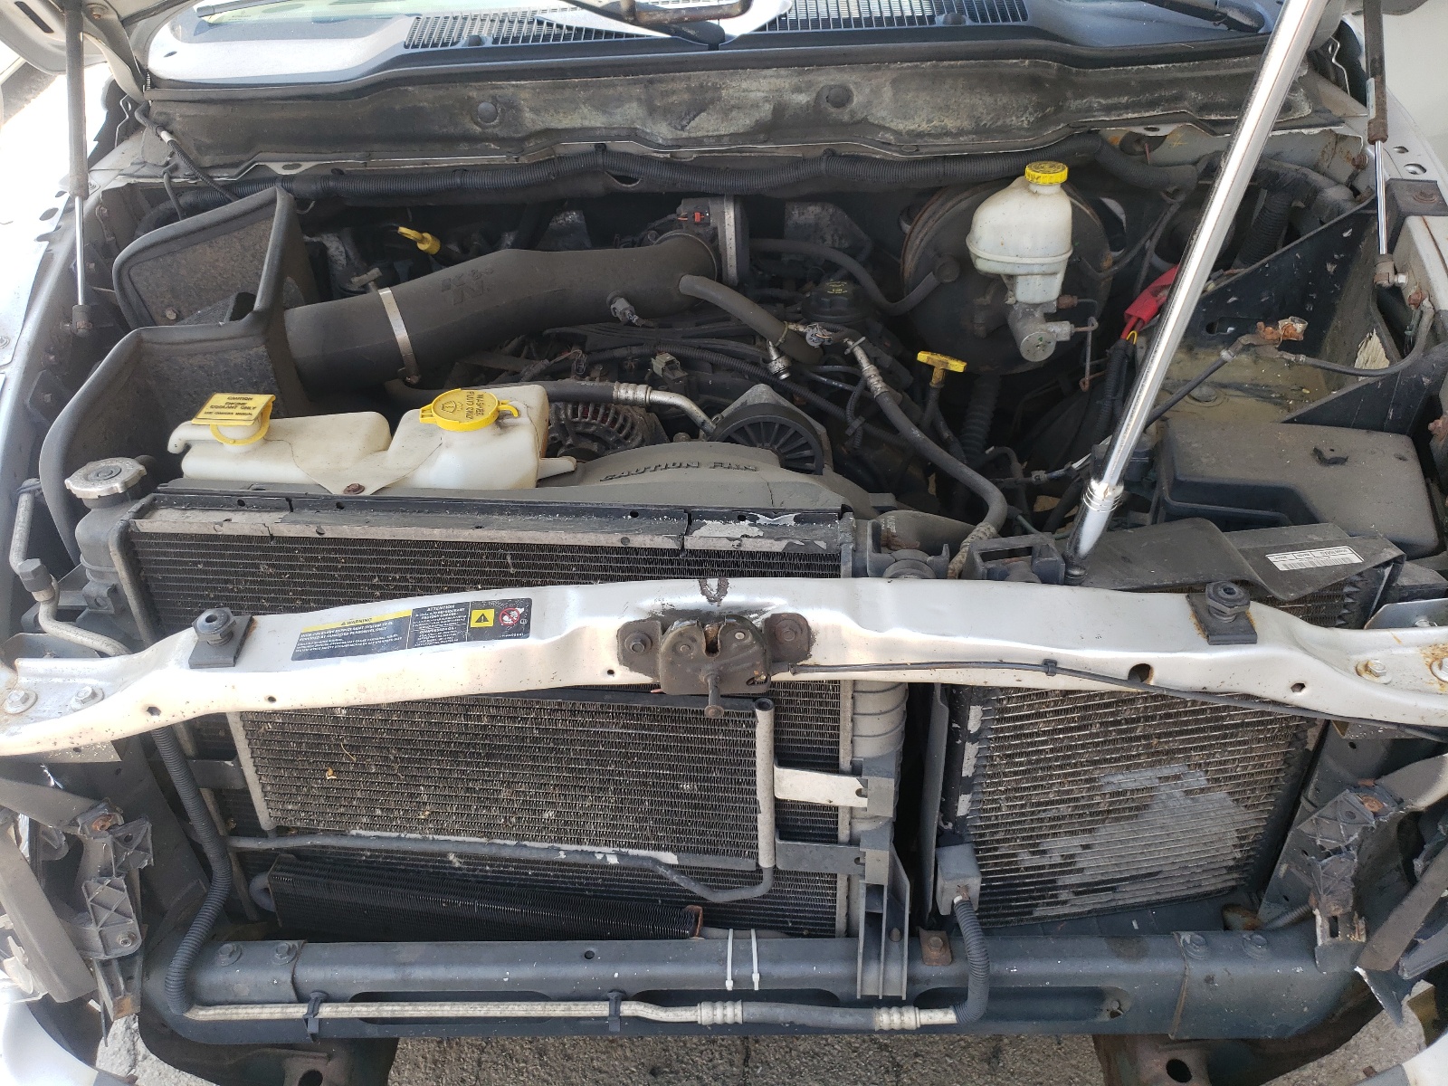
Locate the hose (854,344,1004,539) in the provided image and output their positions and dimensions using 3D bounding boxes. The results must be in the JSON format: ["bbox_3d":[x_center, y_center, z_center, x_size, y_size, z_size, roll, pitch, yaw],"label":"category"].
[{"bbox_3d":[0.234,-0.130,1.265,0.140,0.095,0.340,-2,33,2],"label":"hose"}]

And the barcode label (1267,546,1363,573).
[{"bbox_3d":[0.532,0.014,0.980,0.076,0.002,0.025,-6,33,-6],"label":"barcode label"}]

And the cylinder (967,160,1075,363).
[{"bbox_3d":[0.355,-0.335,1.315,0.122,0.205,0.180,-1,33,2],"label":"cylinder"}]

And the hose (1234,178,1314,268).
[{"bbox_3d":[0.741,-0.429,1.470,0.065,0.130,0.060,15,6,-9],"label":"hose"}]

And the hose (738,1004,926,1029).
[{"bbox_3d":[0.109,0.461,1.060,0.186,0.027,0.024,-1,33,2],"label":"hose"}]

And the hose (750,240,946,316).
[{"bbox_3d":[0.161,-0.351,1.440,0.250,0.085,0.100,-2,33,2],"label":"hose"}]

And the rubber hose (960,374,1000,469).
[{"bbox_3d":[0.360,-0.173,1.530,0.048,0.150,0.048,13,-10,-8],"label":"rubber hose"}]

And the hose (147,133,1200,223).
[{"bbox_3d":[-0.071,-0.518,1.530,1.450,0.085,0.120,-2,33,2],"label":"hose"}]

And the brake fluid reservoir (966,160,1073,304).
[{"bbox_3d":[0.356,-0.378,1.320,0.115,0.155,0.130,-2,33,2],"label":"brake fluid reservoir"}]

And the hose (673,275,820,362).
[{"bbox_3d":[0.025,-0.253,1.215,0.165,0.080,0.045,13,36,23],"label":"hose"}]

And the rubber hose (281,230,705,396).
[{"bbox_3d":[-0.242,-0.258,1.208,0.440,0.130,0.120,-11,34,-13],"label":"rubber hose"}]

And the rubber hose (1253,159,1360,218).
[{"bbox_3d":[0.758,-0.463,1.420,0.145,0.085,0.070,-1,33,2],"label":"rubber hose"}]

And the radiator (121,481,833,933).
[{"bbox_3d":[-0.225,0.221,1.171,0.720,0.550,0.055,2,28,9],"label":"radiator"}]

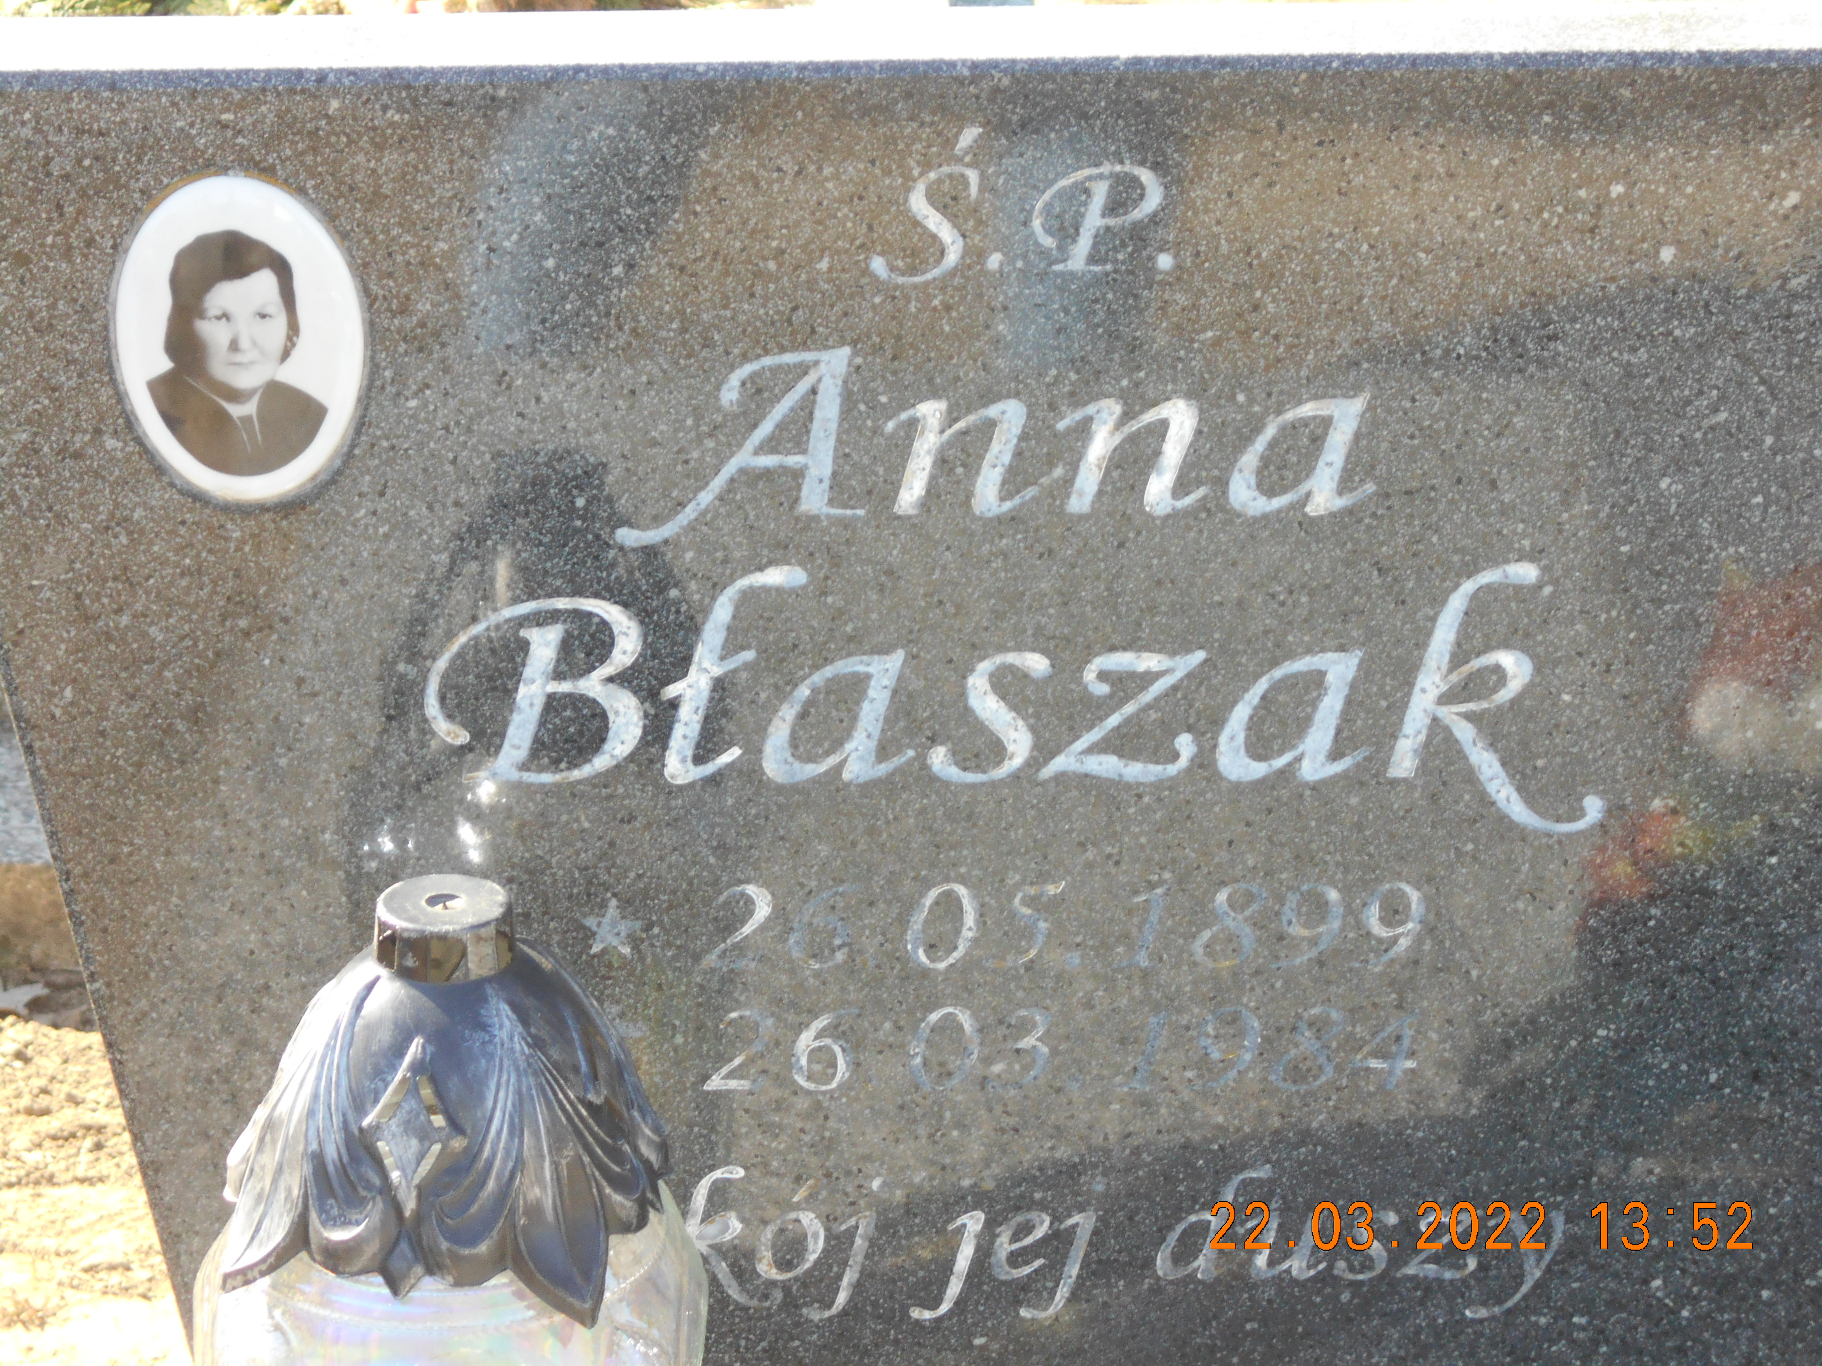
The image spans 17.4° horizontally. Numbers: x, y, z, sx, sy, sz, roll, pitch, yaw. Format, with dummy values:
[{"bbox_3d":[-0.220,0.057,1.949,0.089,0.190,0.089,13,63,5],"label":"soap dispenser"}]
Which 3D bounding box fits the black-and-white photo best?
[{"bbox_3d":[-0.239,-0.123,2.120,0.090,0.120,0.010,0,18,1],"label":"black-and-white photo"}]

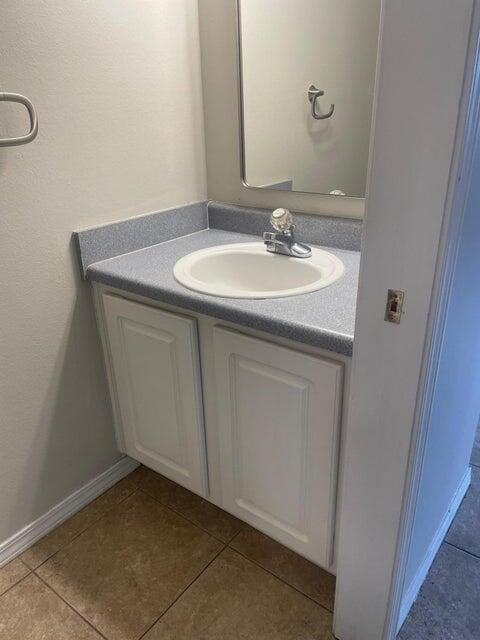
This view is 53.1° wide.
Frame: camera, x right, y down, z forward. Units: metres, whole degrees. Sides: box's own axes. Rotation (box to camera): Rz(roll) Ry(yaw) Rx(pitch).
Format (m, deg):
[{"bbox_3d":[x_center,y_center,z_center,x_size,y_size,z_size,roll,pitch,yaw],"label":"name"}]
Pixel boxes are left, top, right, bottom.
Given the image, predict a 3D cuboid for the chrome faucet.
[{"bbox_3d":[0.110,-0.246,1.382,0.154,0.132,0.157,15,29,34],"label":"chrome faucet"}]

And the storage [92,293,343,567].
[{"bbox_3d":[0.079,0.197,1.527,0.857,0.694,0.550,15,29,34],"label":"storage"}]

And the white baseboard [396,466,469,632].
[{"bbox_3d":[0.578,0.628,1.397,0.014,0.081,0.644,16,29,35],"label":"white baseboard"}]

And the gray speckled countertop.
[{"bbox_3d":[0.060,-0.133,1.360,0.858,0.040,0.572,15,29,34],"label":"gray speckled countertop"}]

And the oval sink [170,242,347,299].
[{"bbox_3d":[0.054,-0.083,1.368,0.486,0.162,0.480,15,29,34],"label":"oval sink"}]

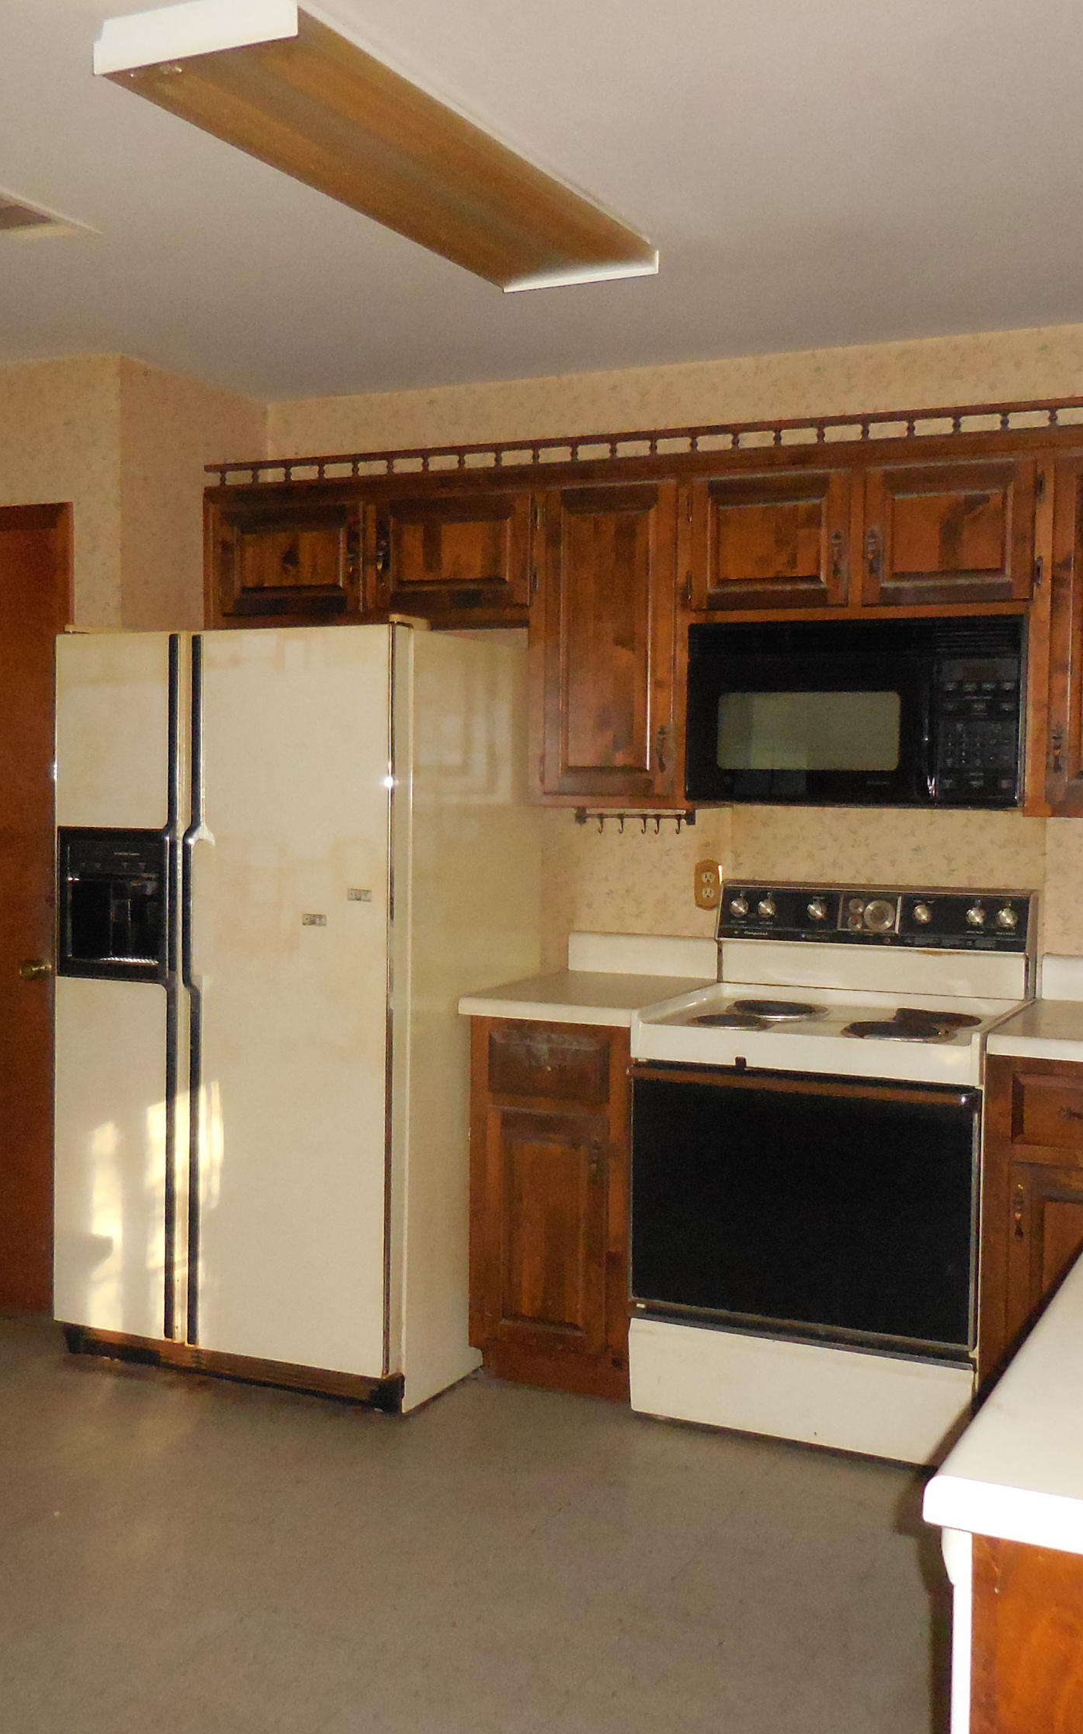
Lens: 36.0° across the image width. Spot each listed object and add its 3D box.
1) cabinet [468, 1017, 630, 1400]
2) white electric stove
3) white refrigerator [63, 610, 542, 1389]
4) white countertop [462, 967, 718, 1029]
[{"bbox_3d":[0.150,0.772,4.073,0.432,0.882,0.575,2,4,27],"label":"cabinet"},{"bbox_3d":[0.669,0.647,3.761,0.764,1.167,0.630,2,4,27],"label":"white electric stove"},{"bbox_3d":[-0.584,0.320,4.156,0.925,1.777,0.730,2,4,26],"label":"white refrigerator"},{"bbox_3d":[0.141,0.313,4.035,0.439,0.040,0.590,2,4,27],"label":"white countertop"}]

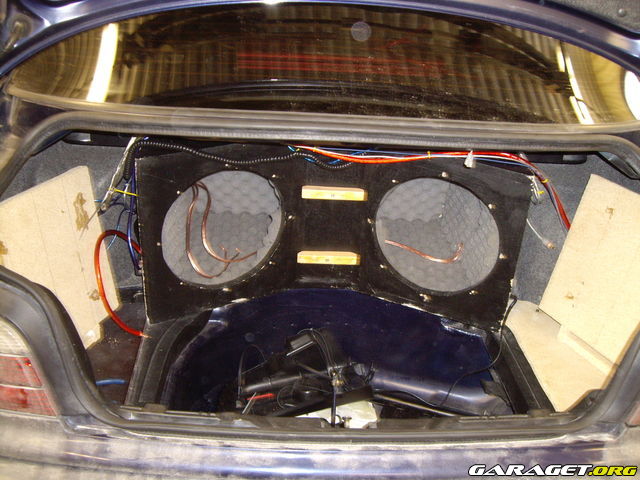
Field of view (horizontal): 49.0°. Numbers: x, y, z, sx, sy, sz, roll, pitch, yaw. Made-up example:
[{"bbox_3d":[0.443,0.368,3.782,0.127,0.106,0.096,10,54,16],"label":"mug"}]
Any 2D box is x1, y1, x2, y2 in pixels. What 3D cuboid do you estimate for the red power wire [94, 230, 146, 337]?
[{"bbox_3d":[-0.402,0.085,1.433,0.108,0.200,0.120,2,28,-3],"label":"red power wire"}]

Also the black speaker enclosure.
[{"bbox_3d":[0.019,-0.085,1.614,0.755,0.372,0.460,2,28,-3],"label":"black speaker enclosure"}]

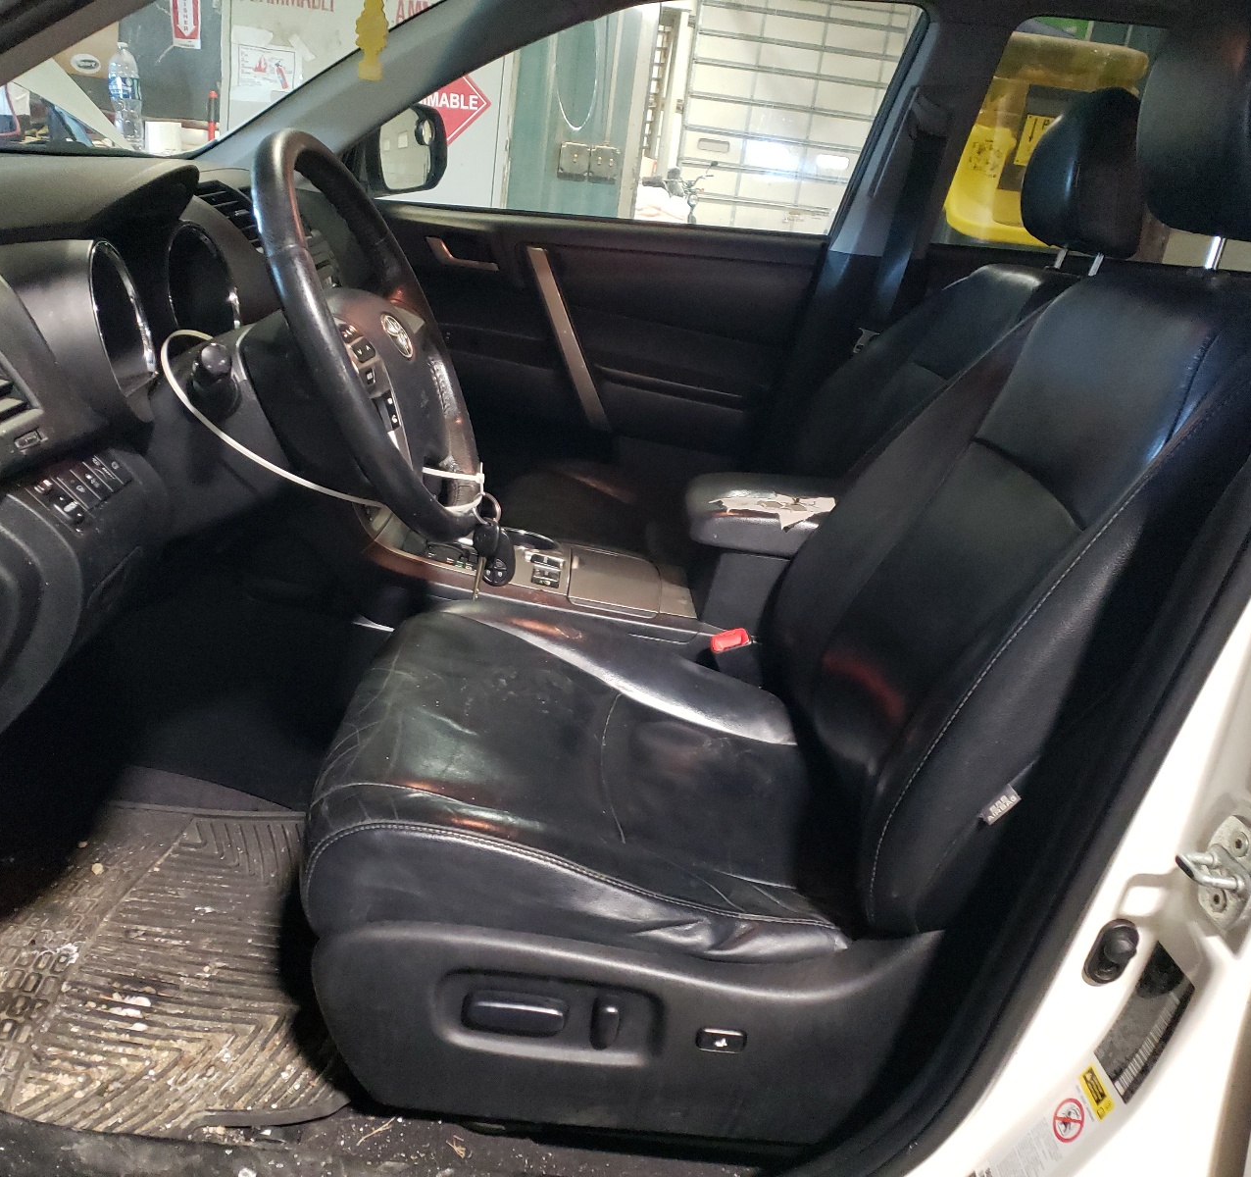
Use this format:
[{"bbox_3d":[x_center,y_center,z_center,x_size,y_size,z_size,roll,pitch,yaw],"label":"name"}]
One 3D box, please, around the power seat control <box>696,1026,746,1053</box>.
[{"bbox_3d":[0.077,0.363,0.948,0.039,0.019,0.010,7,17,-3],"label":"power seat control"}]

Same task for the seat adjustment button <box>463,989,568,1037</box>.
[{"bbox_3d":[-0.088,0.338,0.936,0.081,0.031,0.018,7,17,-3],"label":"seat adjustment button"}]

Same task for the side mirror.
[{"bbox_3d":[-0.455,-0.859,2.288,0.130,0.180,0.230,14,19,19],"label":"side mirror"}]

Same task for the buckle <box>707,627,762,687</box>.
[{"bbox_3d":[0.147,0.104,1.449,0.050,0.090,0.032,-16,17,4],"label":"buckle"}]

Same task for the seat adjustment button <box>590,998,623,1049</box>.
[{"bbox_3d":[-0.015,0.347,0.941,0.021,0.038,0.016,7,17,-3],"label":"seat adjustment button"}]

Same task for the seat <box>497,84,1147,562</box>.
[{"bbox_3d":[0.277,-0.287,1.847,0.900,1.020,0.530,7,17,-3],"label":"seat"}]

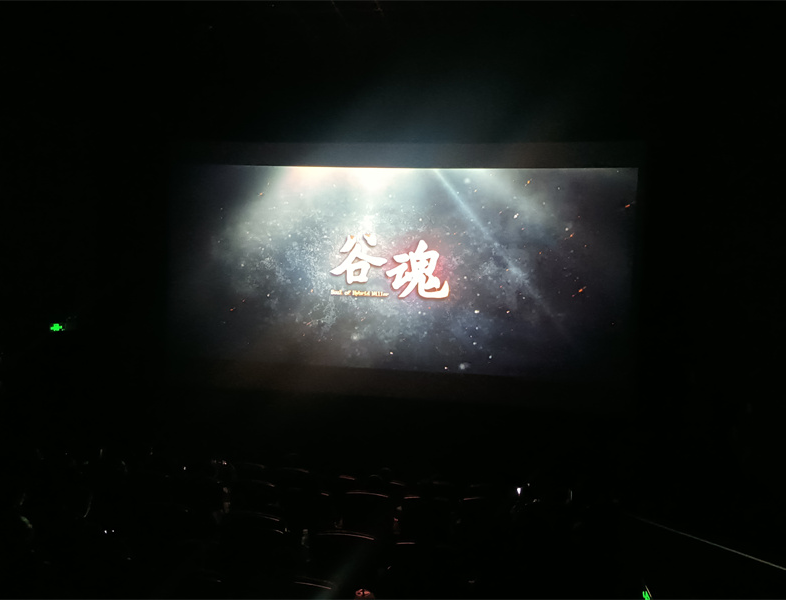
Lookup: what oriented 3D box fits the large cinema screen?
[{"bbox_3d":[-0.041,-0.653,13.342,10.200,5.450,0.200,2,1,9],"label":"large cinema screen"}]

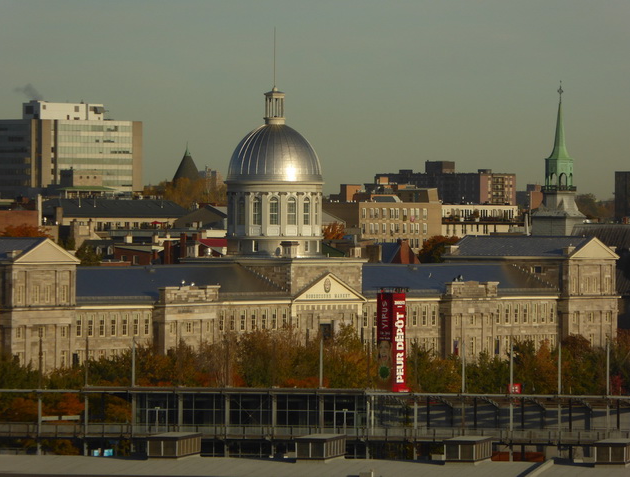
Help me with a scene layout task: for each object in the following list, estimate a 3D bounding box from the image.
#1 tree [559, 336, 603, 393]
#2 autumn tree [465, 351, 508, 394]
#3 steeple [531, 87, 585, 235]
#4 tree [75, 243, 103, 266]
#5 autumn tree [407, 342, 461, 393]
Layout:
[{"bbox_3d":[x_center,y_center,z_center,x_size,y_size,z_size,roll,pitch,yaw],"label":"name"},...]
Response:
[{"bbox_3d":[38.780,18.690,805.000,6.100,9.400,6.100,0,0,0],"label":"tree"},{"bbox_3d":[24.640,19.690,792.000,6.000,7.300,6.000,0,0,0],"label":"autumn tree"},{"bbox_3d":[40.070,-12.670,907.000,6.400,25.400,6.400,0,0,33],"label":"steeple"},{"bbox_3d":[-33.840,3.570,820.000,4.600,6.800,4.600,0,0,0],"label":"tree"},{"bbox_3d":[17.020,18.800,785.000,7.400,8.300,7.000,0,0,0],"label":"autumn tree"}]

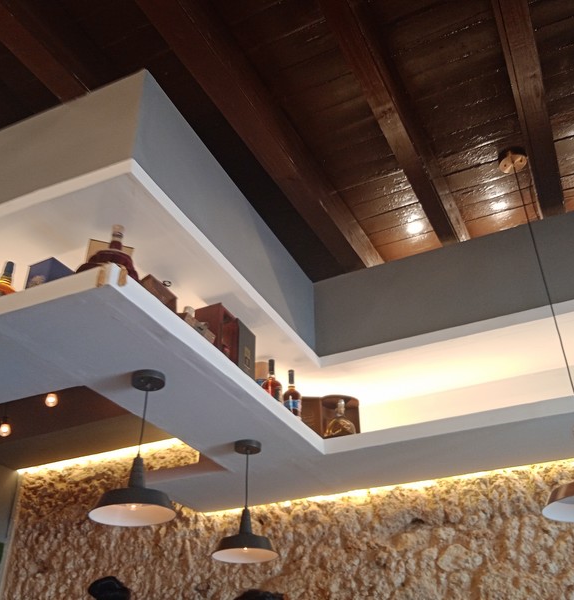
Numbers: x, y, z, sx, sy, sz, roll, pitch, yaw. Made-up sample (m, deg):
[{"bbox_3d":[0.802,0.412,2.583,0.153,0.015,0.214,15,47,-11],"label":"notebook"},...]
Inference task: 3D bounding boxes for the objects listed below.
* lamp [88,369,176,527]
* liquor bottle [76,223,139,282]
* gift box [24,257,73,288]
[{"bbox_3d":[-0.457,0.445,2.027,0.256,0.447,0.256,11,-35,-18],"label":"lamp"},{"bbox_3d":[-0.511,-0.123,1.907,0.175,0.243,0.110,11,-35,-18],"label":"liquor bottle"},{"bbox_3d":[-0.735,-0.023,1.989,0.090,0.170,0.102,-14,-35,20],"label":"gift box"}]

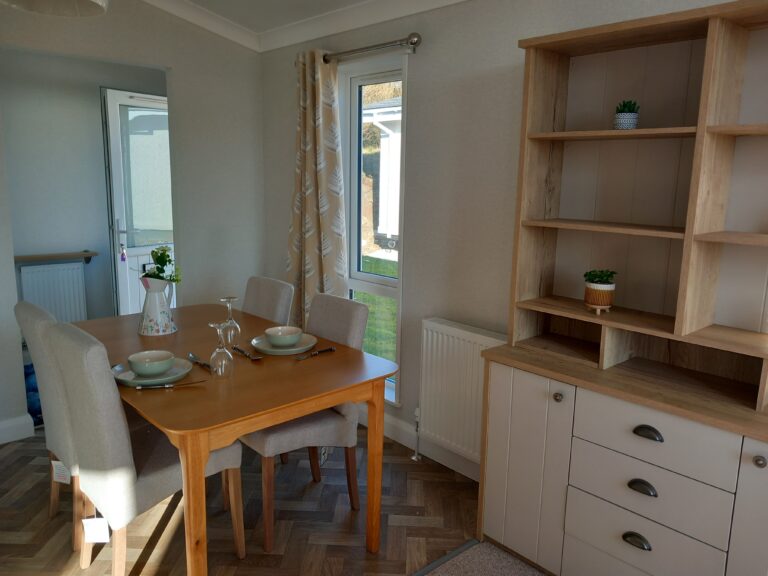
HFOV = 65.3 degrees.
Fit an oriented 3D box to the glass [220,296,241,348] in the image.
[{"bbox_3d":[-0.640,0.140,2.504,0.080,0.201,0.080,1,11,0],"label":"glass"}]

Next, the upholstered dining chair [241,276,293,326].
[{"bbox_3d":[-0.761,0.443,2.979,0.553,0.953,0.410,-9,15,-42],"label":"upholstered dining chair"}]

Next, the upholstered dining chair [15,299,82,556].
[{"bbox_3d":[-1.157,0.521,2.538,0.564,0.953,0.410,-9,15,-42],"label":"upholstered dining chair"}]

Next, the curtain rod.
[{"bbox_3d":[-0.171,-1.263,3.254,0.113,0.087,1.072,-9,15,-42],"label":"curtain rod"}]

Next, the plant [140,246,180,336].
[{"bbox_3d":[-1.015,0.012,2.665,0.169,0.370,0.176,-9,15,-42],"label":"plant"}]

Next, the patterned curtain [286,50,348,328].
[{"bbox_3d":[-0.412,-0.331,3.654,0.143,2.101,0.543,-9,15,-42],"label":"patterned curtain"}]

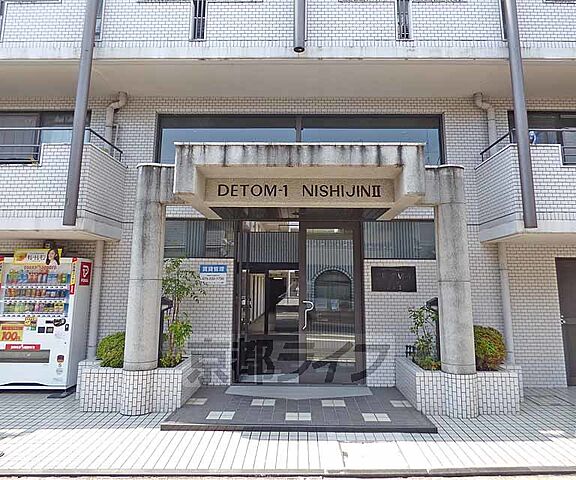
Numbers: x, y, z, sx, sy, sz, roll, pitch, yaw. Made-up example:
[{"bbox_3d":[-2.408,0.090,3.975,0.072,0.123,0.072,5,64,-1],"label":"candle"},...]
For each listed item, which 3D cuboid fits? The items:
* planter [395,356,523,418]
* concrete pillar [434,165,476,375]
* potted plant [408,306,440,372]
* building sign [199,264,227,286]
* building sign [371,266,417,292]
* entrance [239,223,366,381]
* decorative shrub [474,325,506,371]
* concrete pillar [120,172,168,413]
[{"bbox_3d":[2.332,1.935,4.641,1.466,0.493,1.047,0,-7,0],"label":"planter"},{"bbox_3d":[2.161,0.371,4.521,0.385,2.597,0.385,0,-7,0],"label":"concrete pillar"},{"bbox_3d":[1.891,1.321,4.755,0.447,0.849,0.402,0,-7,0],"label":"potted plant"},{"bbox_3d":[-1.152,0.542,5.335,0.416,0.298,0.022,0,-7,0],"label":"building sign"},{"bbox_3d":[1.637,0.608,5.321,0.683,0.381,0.035,0,-7,0],"label":"building sign"},{"bbox_3d":[0.170,0.936,5.422,2.018,2.505,0.180,0,-8,1],"label":"entrance"},{"bbox_3d":[2.701,1.467,4.726,0.553,0.603,0.543,0,-7,0],"label":"decorative shrub"},{"bbox_3d":[-1.854,0.586,4.525,0.412,3.080,0.412,0,-7,0],"label":"concrete pillar"}]

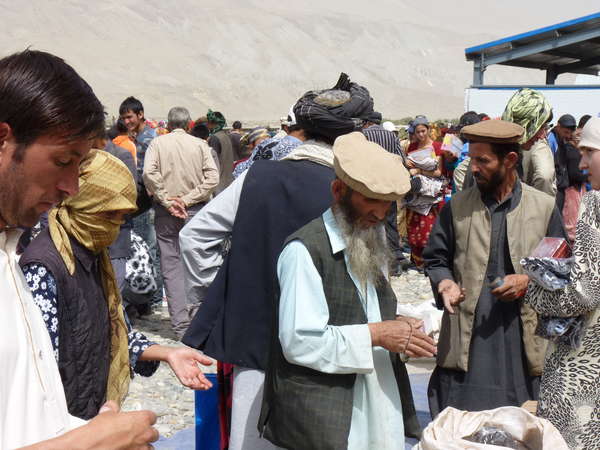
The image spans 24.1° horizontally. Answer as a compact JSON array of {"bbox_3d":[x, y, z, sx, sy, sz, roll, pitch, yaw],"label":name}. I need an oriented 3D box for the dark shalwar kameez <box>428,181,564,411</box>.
[{"bbox_3d":[0.773,0.497,5.602,0.570,1.350,0.400,1,5,19],"label":"dark shalwar kameez"}]

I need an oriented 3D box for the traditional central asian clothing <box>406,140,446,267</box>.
[{"bbox_3d":[1.333,-0.223,14.851,0.450,1.340,0.360,0,4,6],"label":"traditional central asian clothing"}]

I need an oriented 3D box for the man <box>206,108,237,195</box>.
[{"bbox_3d":[-0.849,-0.355,14.866,0.360,1.740,0.500,2,5,27],"label":"man"}]

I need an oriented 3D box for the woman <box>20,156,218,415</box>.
[{"bbox_3d":[-0.509,0.568,3.909,0.500,1.550,0.500,3,5,30],"label":"woman"}]

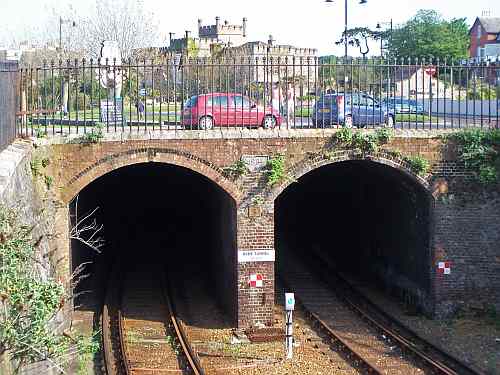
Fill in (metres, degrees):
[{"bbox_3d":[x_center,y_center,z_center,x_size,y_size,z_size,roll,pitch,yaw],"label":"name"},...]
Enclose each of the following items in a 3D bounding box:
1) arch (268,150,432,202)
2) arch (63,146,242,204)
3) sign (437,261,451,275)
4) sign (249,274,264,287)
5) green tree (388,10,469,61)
[{"bbox_3d":[2.645,-0.367,29.382,4.513,1.382,0.550,-1,5,-11],"label":"arch"},{"bbox_3d":[-2.537,-0.329,28.368,4.665,1.488,0.550,-1,5,-11],"label":"arch"},{"bbox_3d":[5.296,2.202,29.814,0.330,0.330,0.030,-1,5,-11],"label":"sign"},{"bbox_3d":[0.174,2.458,28.829,0.340,0.330,0.030,-1,5,-11],"label":"sign"},{"bbox_3d":[22.764,-17.216,140.000,10.200,10.800,9.500,0,5,9],"label":"green tree"}]

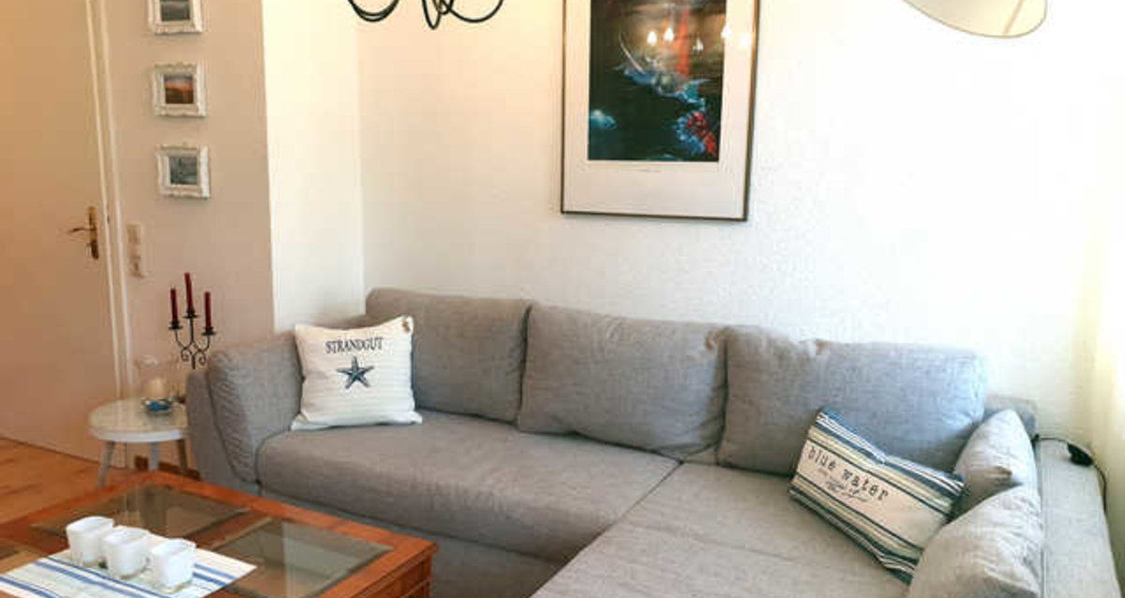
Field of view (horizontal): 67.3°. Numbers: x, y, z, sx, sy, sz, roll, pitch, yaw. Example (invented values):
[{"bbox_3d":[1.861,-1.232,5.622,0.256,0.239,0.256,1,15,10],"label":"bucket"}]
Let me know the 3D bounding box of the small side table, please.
[{"bbox_3d":[-1.497,0.622,3.182,0.500,0.420,0.500,6,11,25],"label":"small side table"}]

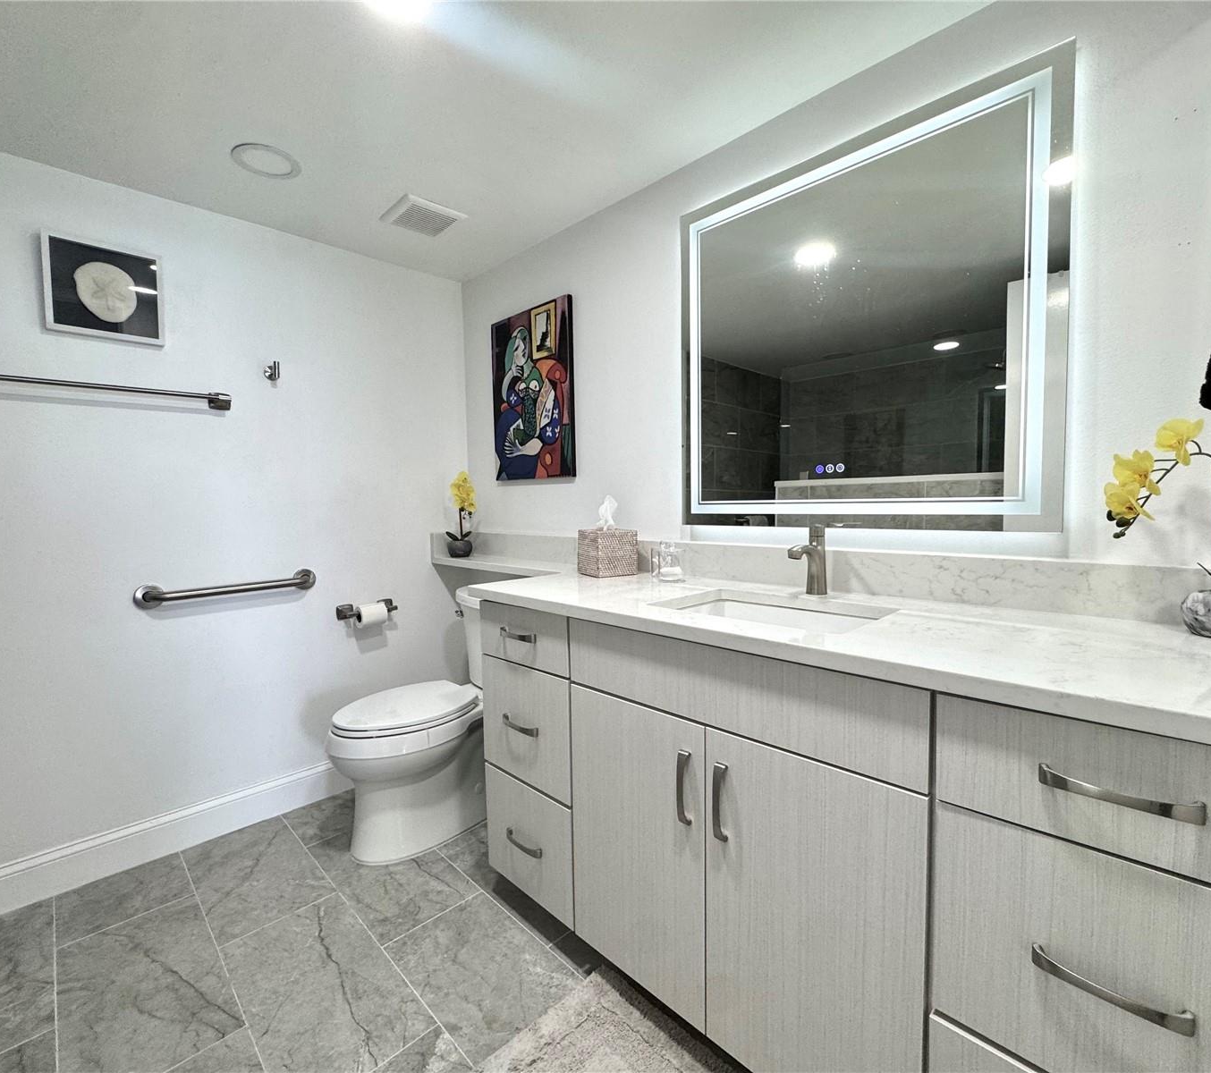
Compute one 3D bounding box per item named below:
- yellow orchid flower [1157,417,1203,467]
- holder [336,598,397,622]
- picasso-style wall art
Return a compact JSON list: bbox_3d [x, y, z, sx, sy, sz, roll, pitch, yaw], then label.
[{"bbox_3d":[0.931,-0.154,0.938,0.042,0.075,0.068,-3,4,-31],"label":"yellow orchid flower"},{"bbox_3d":[-0.952,0.296,2.325,0.222,0.062,0.080,-5,5,-44],"label":"holder"},{"bbox_3d":[-0.289,-0.553,2.294,0.030,0.656,0.492,-5,5,-44],"label":"picasso-style wall art"}]

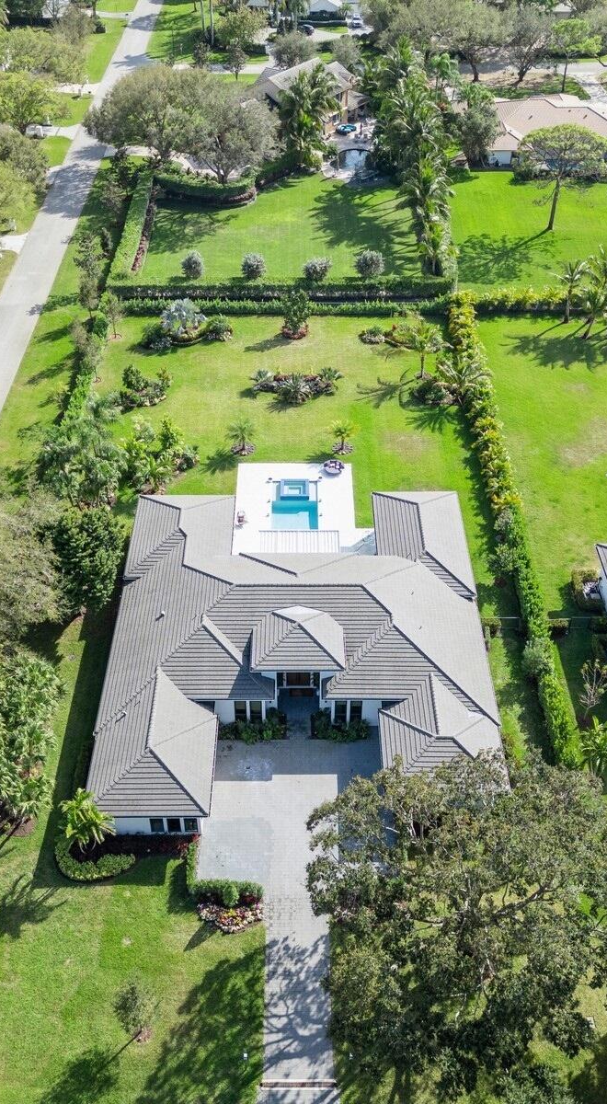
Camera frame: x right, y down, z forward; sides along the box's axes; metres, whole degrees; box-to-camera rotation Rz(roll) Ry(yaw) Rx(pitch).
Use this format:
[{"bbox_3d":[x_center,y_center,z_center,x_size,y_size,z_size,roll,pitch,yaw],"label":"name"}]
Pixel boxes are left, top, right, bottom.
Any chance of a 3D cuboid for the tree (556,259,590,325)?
[{"bbox_3d":[31.265,-30.125,119.206,3.833,7.060,3.833,0,41,0],"label":"tree"}]

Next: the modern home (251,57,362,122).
[{"bbox_3d":[0.504,-76.776,171.796,14.120,8.472,16.137,27,48,27],"label":"modern home"}]

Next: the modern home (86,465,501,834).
[{"bbox_3d":[-0.303,4.073,79.712,28.239,7.261,37.619,0,41,0],"label":"modern home"}]

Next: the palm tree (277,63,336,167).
[{"bbox_3d":[0.403,-65.879,155.878,8.068,12.909,8.068,0,41,0],"label":"palm tree"}]

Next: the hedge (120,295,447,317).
[{"bbox_3d":[-2.421,-29.375,122.263,39.132,1.916,1.513,0,41,0],"label":"hedge"}]

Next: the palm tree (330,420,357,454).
[{"bbox_3d":[3.900,-11.440,101.480,2.500,3.000,2.500,0,41,0],"label":"palm tree"}]

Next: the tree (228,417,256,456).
[{"bbox_3d":[-6.051,-11.400,100.739,2.723,3.026,2.723,0,41,0],"label":"tree"}]

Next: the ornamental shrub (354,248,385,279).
[{"bbox_3d":[8.421,-36.535,129.269,3.631,3.530,3.631,0,41,0],"label":"ornamental shrub"}]

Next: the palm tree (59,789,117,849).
[{"bbox_3d":[-14.120,18.051,65.938,3.631,4.236,3.631,0,41,0],"label":"palm tree"}]

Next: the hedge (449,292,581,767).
[{"bbox_3d":[18.356,-7.456,96.817,2.622,2.219,69.892,0,41,0],"label":"hedge"}]

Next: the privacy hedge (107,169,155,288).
[{"bbox_3d":[-23.400,-45.520,141.950,2.600,1.900,37.000,-1,41,-1],"label":"privacy hedge"}]

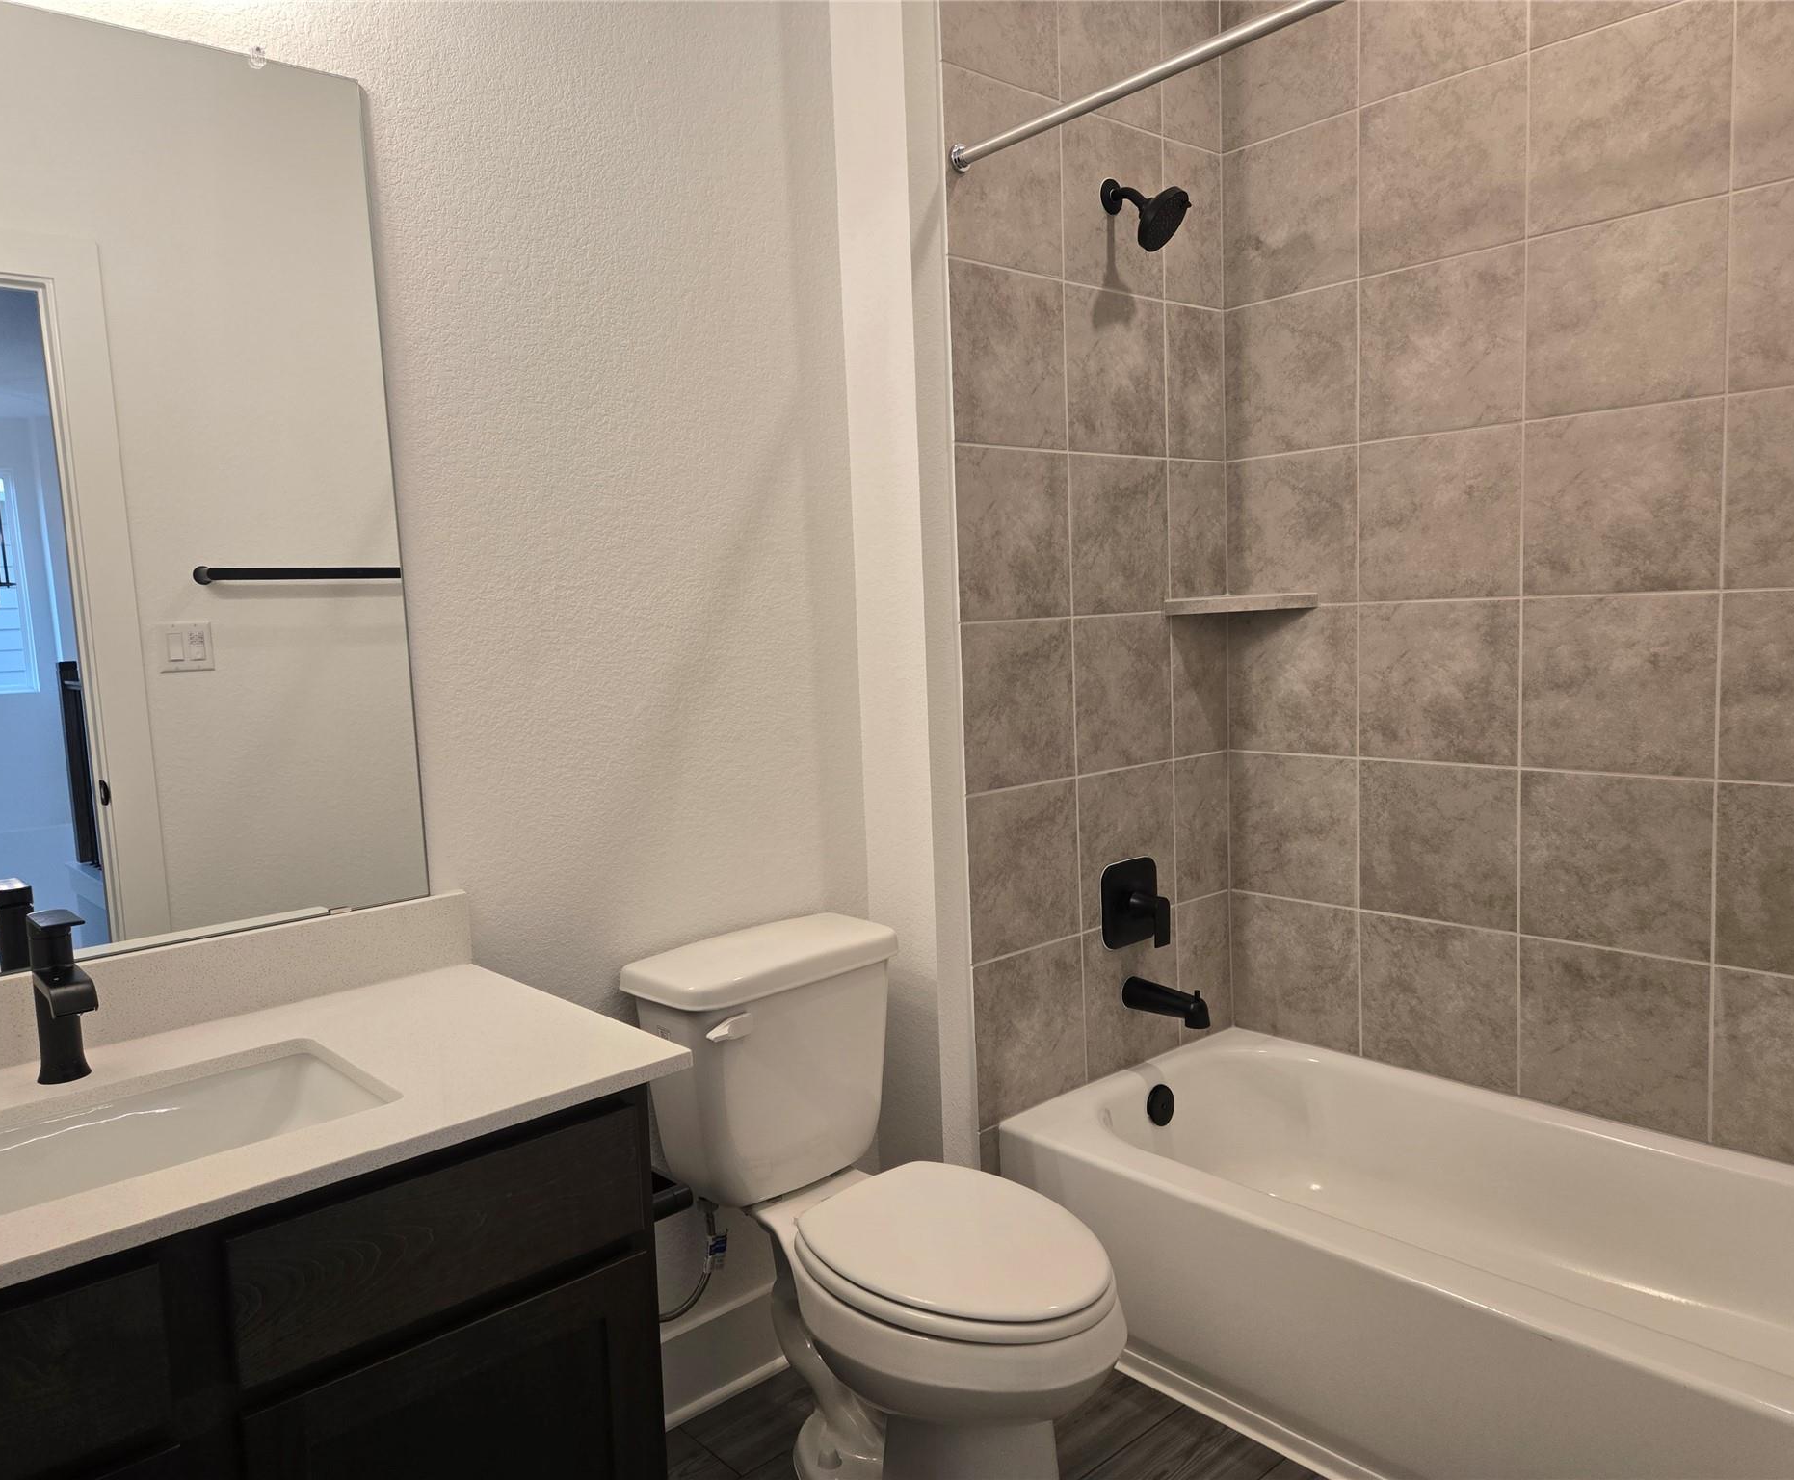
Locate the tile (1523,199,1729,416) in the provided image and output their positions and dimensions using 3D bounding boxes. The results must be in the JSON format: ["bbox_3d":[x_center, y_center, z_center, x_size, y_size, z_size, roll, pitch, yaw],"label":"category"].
[{"bbox_3d":[1.201,-0.701,2.167,0.010,0.304,0.309,-8,8,-41],"label":"tile"}]

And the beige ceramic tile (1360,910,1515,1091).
[{"bbox_3d":[1.043,0.501,2.529,0.010,0.299,0.311,-8,8,-41],"label":"beige ceramic tile"}]

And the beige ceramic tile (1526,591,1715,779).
[{"bbox_3d":[1.228,-0.091,2.237,0.010,0.305,0.310,-8,8,-41],"label":"beige ceramic tile"}]

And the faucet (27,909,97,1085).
[{"bbox_3d":[-0.917,0.290,1.444,0.051,0.190,0.129,-8,8,-41],"label":"faucet"}]

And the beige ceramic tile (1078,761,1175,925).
[{"bbox_3d":[0.470,0.212,2.661,0.312,0.307,0.010,-8,8,-41],"label":"beige ceramic tile"}]

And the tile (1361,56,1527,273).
[{"bbox_3d":[0.997,-1.039,2.409,0.010,0.307,0.312,-8,8,-41],"label":"tile"}]

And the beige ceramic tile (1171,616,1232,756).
[{"bbox_3d":[0.633,-0.121,2.746,0.190,0.304,0.010,-8,8,-41],"label":"beige ceramic tile"}]

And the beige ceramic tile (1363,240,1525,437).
[{"bbox_3d":[0.996,-0.720,2.408,0.010,0.305,0.312,-8,8,-41],"label":"beige ceramic tile"}]

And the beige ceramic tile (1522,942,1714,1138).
[{"bbox_3d":[1.254,0.519,2.302,0.010,0.300,0.310,-8,8,-41],"label":"beige ceramic tile"}]

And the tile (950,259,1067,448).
[{"bbox_3d":[0.200,-0.679,2.334,0.291,0.305,0.010,-8,8,-41],"label":"tile"}]

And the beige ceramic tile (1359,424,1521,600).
[{"bbox_3d":[1.006,-0.412,2.433,0.010,0.304,0.311,-8,8,-41],"label":"beige ceramic tile"}]

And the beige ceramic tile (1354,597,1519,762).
[{"bbox_3d":[1.036,-0.109,2.507,0.010,0.307,0.312,-8,8,-41],"label":"beige ceramic tile"}]

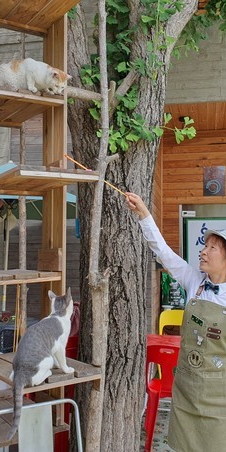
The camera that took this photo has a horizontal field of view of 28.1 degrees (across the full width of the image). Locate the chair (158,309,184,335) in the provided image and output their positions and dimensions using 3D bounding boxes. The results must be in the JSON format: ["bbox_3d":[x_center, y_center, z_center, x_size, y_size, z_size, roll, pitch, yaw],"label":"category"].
[{"bbox_3d":[0.782,1.474,5.467,0.460,0.810,0.510,0,-5,9],"label":"chair"}]

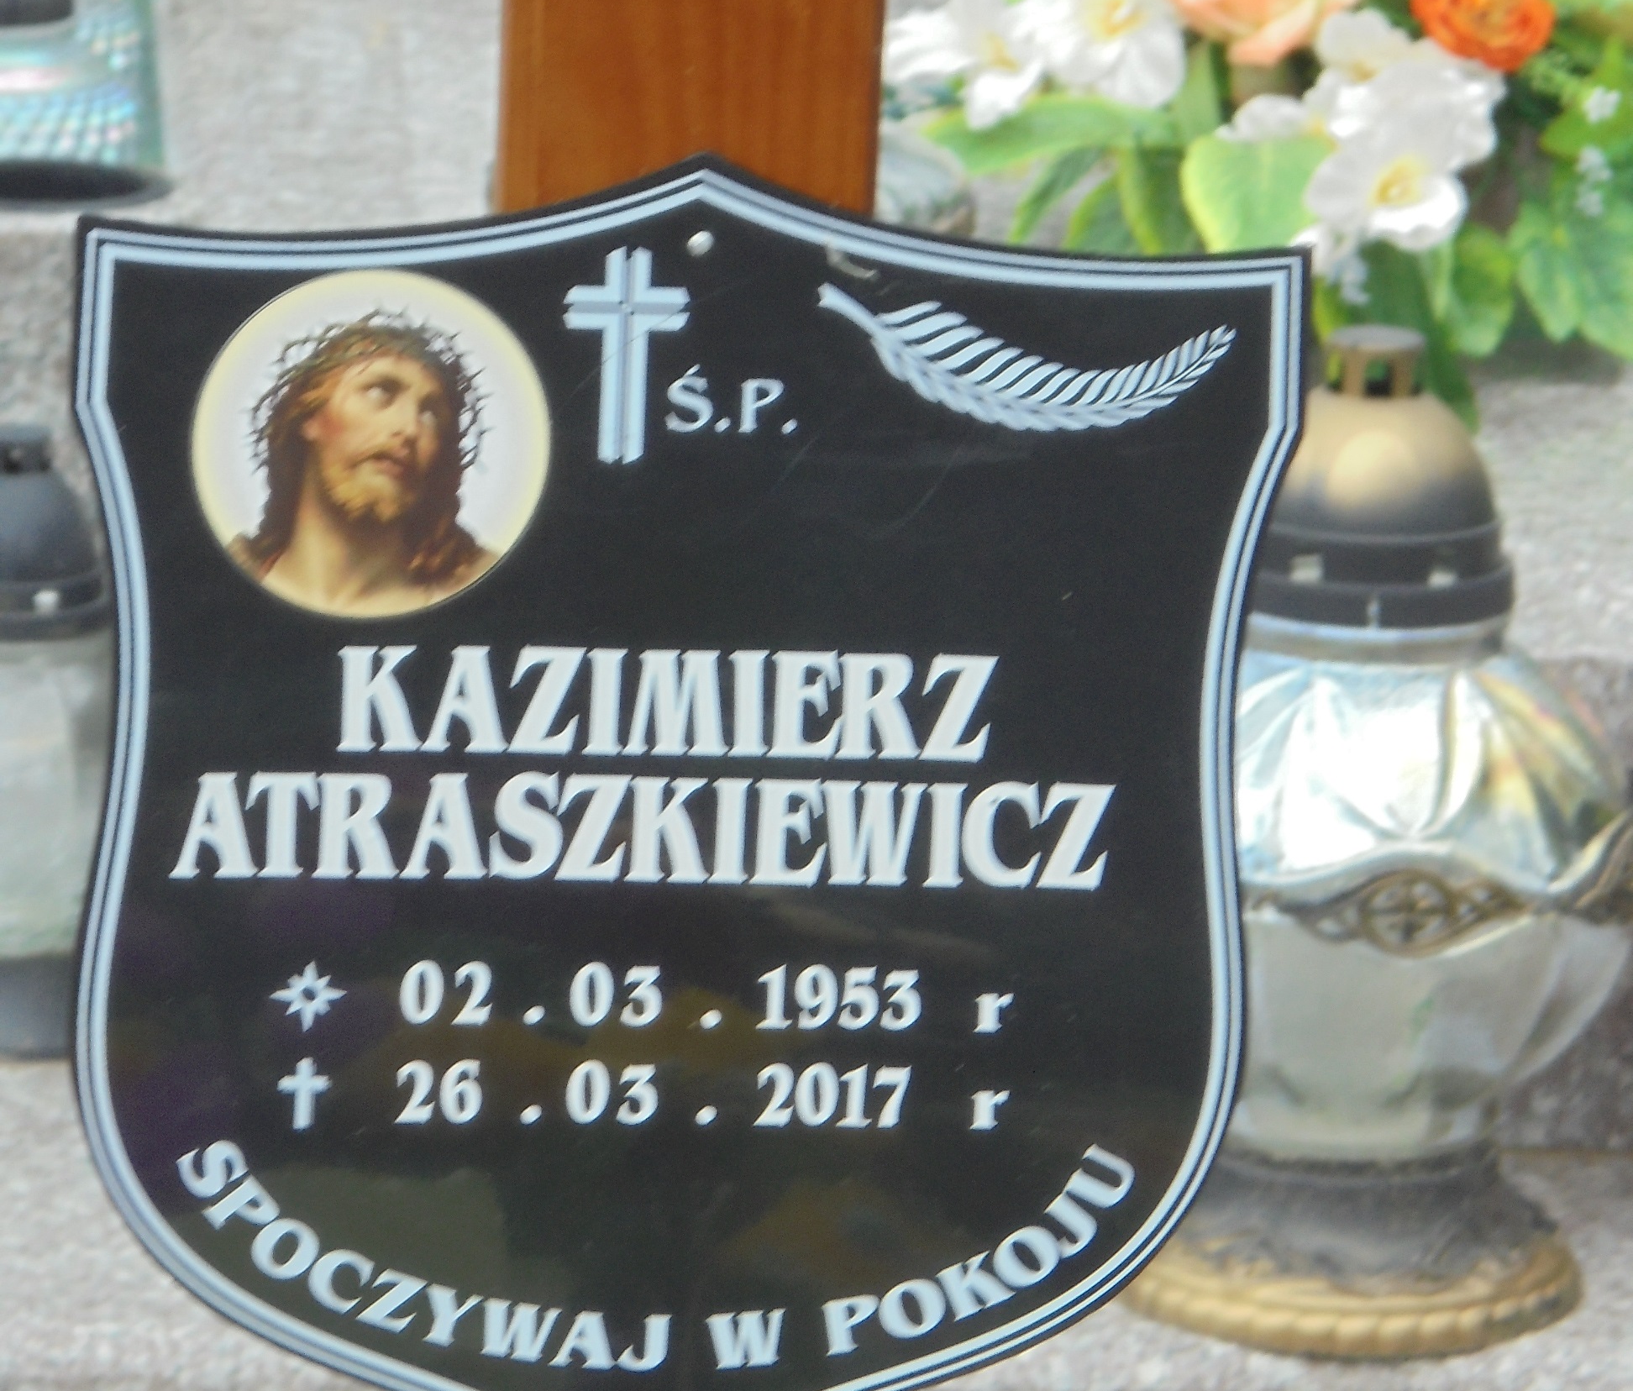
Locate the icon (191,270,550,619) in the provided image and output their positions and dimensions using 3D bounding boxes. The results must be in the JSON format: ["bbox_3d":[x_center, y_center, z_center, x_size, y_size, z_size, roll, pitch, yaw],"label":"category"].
[{"bbox_3d":[-0.091,-0.051,2.002,0.073,0.073,0.005,1,10,-10],"label":"icon"}]

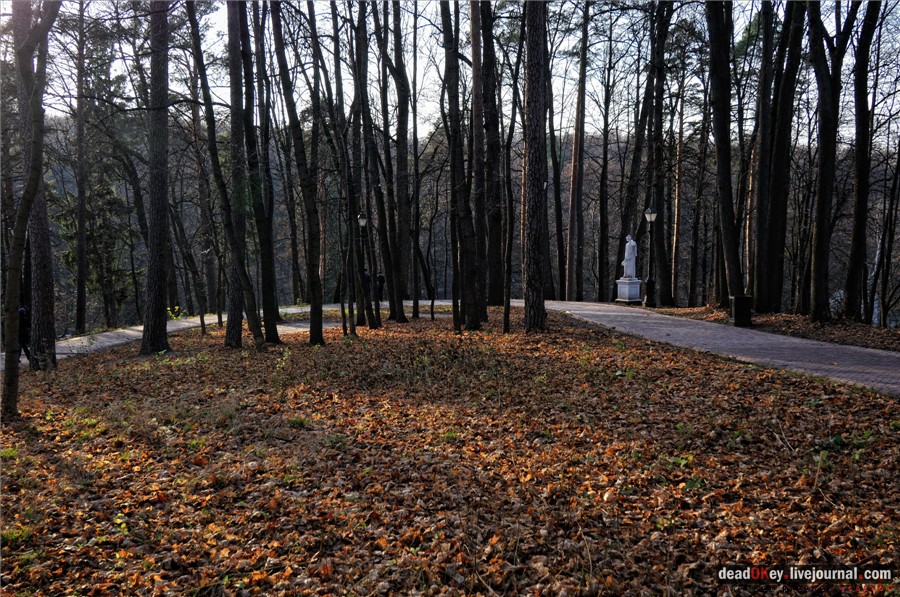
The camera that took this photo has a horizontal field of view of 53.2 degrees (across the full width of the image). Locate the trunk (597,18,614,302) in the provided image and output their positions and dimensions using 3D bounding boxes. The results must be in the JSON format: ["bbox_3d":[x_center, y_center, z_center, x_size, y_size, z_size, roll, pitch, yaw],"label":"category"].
[{"bbox_3d":[6.923,-6.116,39.769,0.750,12.596,0.600,0,2,0],"label":"trunk"}]

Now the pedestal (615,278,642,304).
[{"bbox_3d":[7.363,-0.288,36.980,0.820,1.071,0.820,-1,3,-34],"label":"pedestal"}]

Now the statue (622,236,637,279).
[{"bbox_3d":[7.392,-1.727,36.967,0.500,1.808,0.540,-1,3,-34],"label":"statue"}]

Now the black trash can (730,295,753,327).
[{"bbox_3d":[7.920,0.340,24.400,0.500,0.860,0.500,0,2,-1],"label":"black trash can"}]

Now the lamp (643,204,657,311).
[{"bbox_3d":[7.810,-1.590,34.928,0.460,3.922,0.460,0,2,0],"label":"lamp"}]

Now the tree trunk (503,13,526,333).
[{"bbox_3d":[1.579,-3.088,21.856,0.580,7.846,0.400,0,2,0],"label":"tree trunk"}]

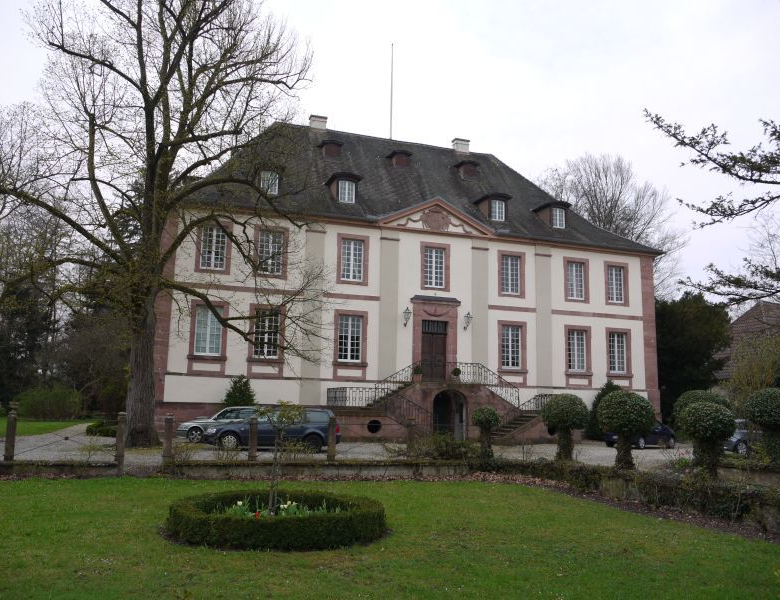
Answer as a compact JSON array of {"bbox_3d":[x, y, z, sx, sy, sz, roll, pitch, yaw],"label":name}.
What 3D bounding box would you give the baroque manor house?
[{"bbox_3d":[-0.233,-1.661,42.316,28.336,20.121,18.700,4,-10,-17],"label":"baroque manor house"}]

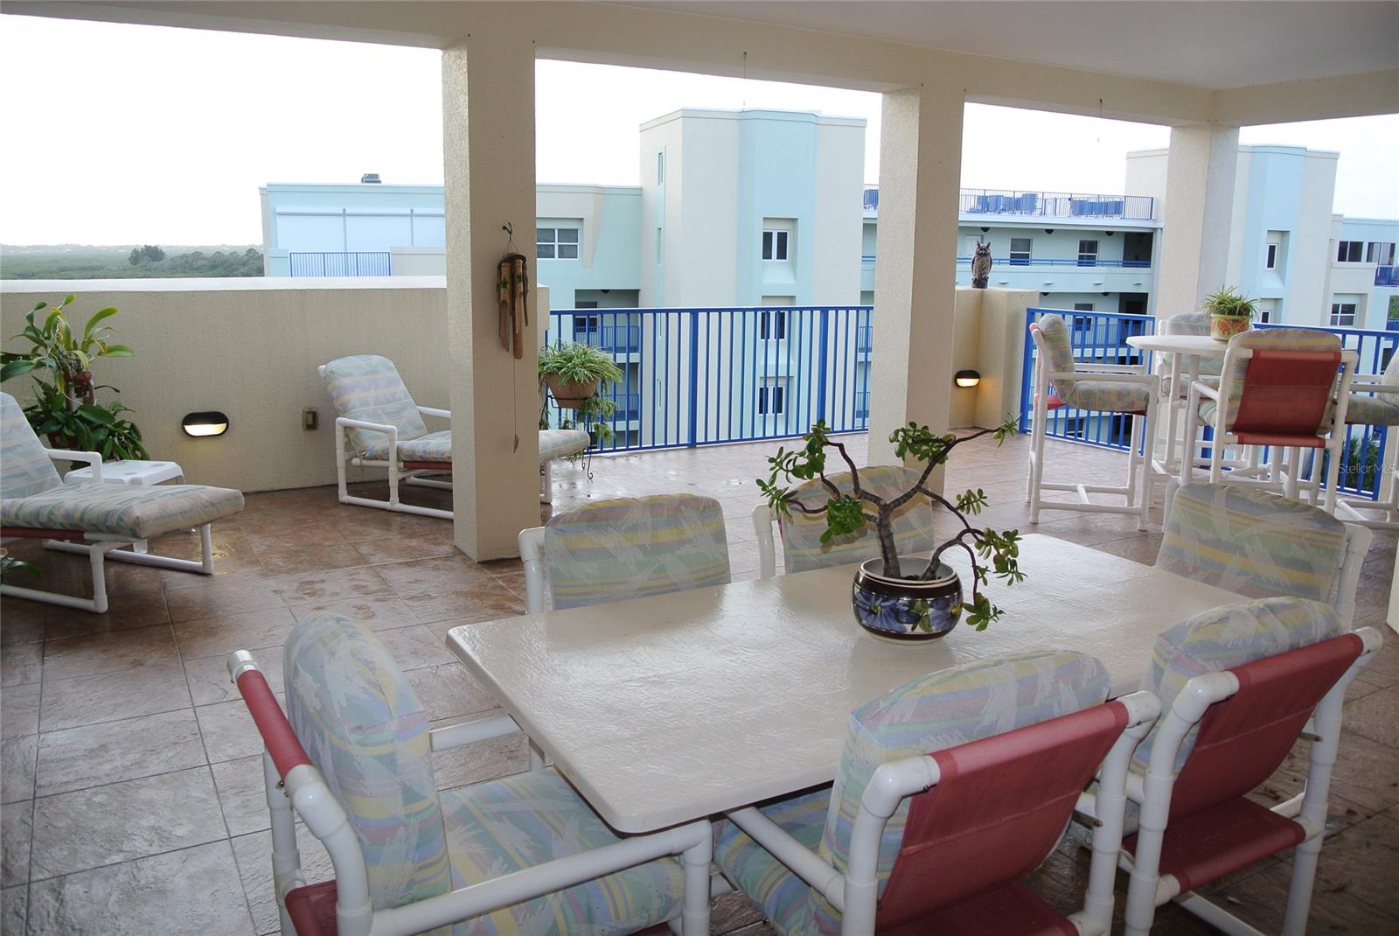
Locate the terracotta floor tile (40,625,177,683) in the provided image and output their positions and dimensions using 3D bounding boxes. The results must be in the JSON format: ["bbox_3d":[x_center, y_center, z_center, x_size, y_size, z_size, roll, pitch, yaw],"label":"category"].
[{"bbox_3d":[-2.209,0.694,3.949,0.447,0.012,0.455,-6,13,-30],"label":"terracotta floor tile"}]

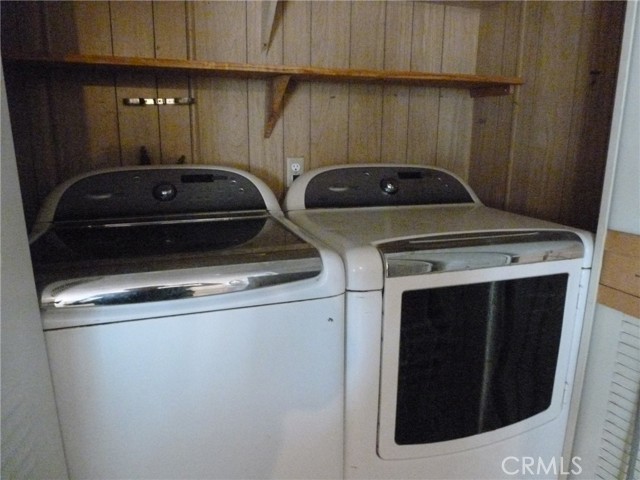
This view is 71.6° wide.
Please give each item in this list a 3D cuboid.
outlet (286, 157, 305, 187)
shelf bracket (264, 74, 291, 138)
[{"bbox_3d":[-0.096,-0.268,1.762,0.071,0.115,0.010,-3,13,-17],"label":"outlet"},{"bbox_3d":[-0.155,-0.473,1.595,0.038,0.208,0.210,-4,13,-20],"label":"shelf bracket"}]

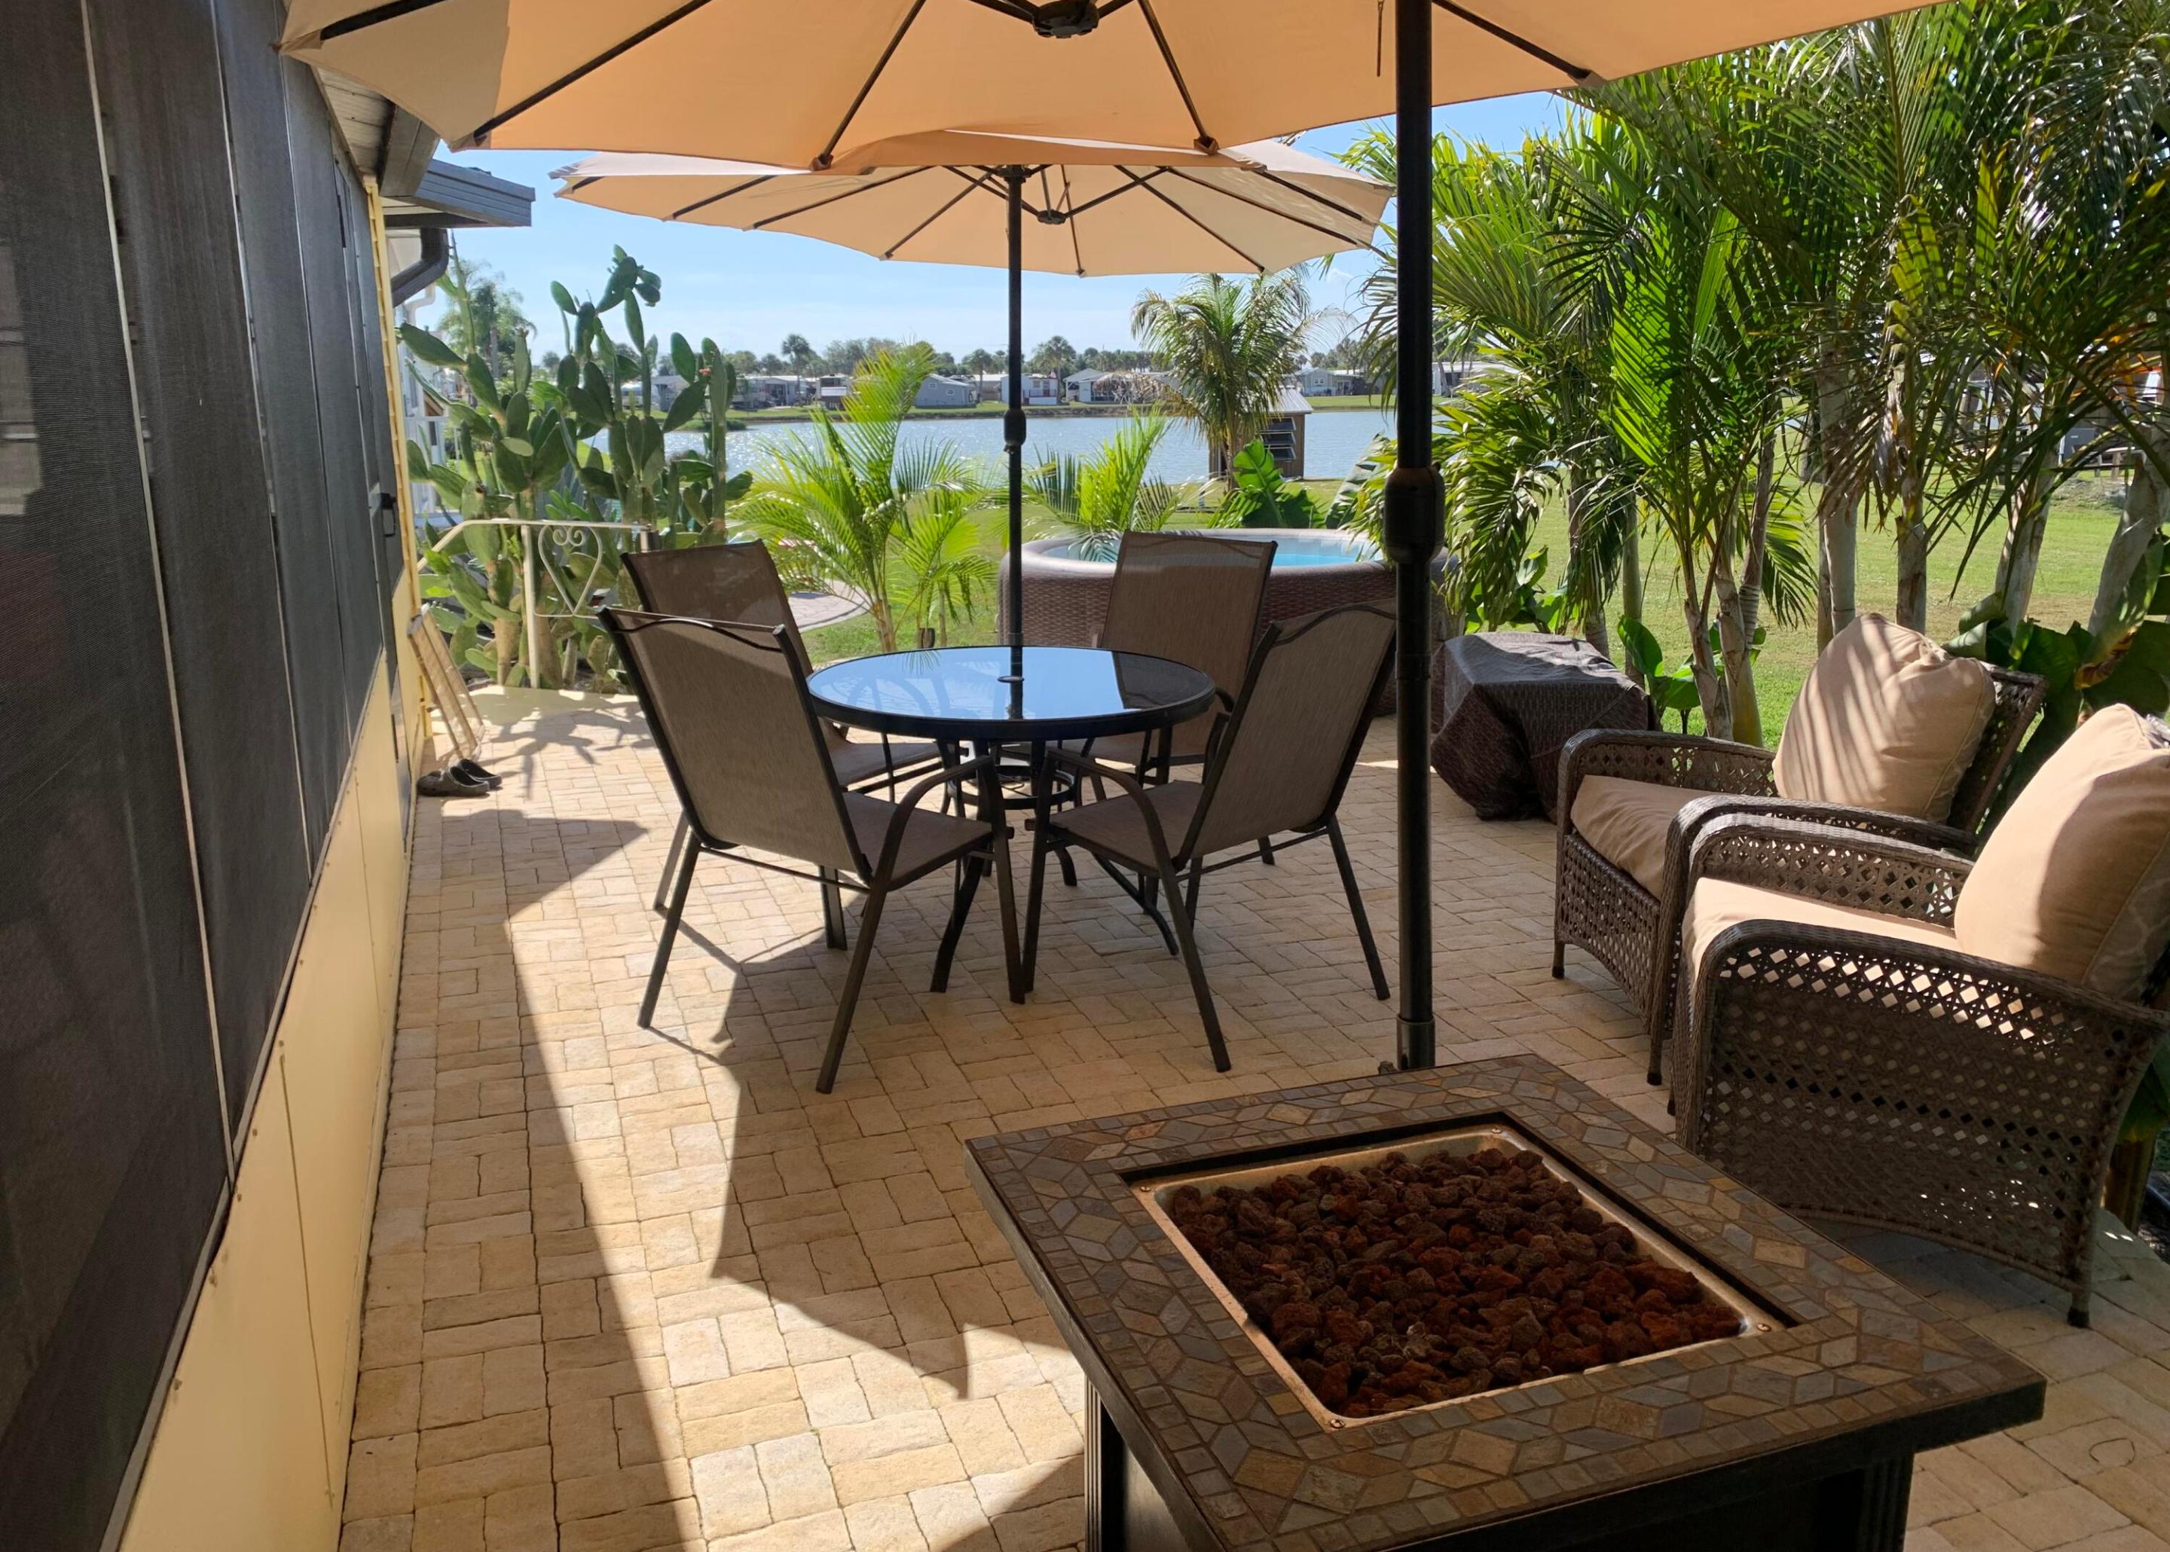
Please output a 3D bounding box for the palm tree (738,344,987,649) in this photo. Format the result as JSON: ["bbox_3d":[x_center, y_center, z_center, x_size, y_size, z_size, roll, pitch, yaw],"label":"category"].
[{"bbox_3d":[-1.186,-1.466,8.802,1.400,1.670,1.350,0,13,0],"label":"palm tree"}]

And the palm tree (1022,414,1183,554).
[{"bbox_3d":[0.104,-1.453,9.522,1.050,1.270,1.050,0,13,0],"label":"palm tree"}]

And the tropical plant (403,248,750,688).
[{"bbox_3d":[-2.696,-1.672,8.653,1.750,2.160,1.400,0,13,0],"label":"tropical plant"}]

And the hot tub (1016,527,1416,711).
[{"bbox_3d":[0.691,-0.765,7.958,2.140,0.670,2.140,0,13,0],"label":"hot tub"}]

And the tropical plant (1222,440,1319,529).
[{"bbox_3d":[1.120,-1.470,9.928,0.680,1.140,0.650,0,13,0],"label":"tropical plant"}]

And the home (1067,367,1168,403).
[{"bbox_3d":[3.171,-38.458,160.450,10.000,3.350,9.000,0,13,0],"label":"home"}]

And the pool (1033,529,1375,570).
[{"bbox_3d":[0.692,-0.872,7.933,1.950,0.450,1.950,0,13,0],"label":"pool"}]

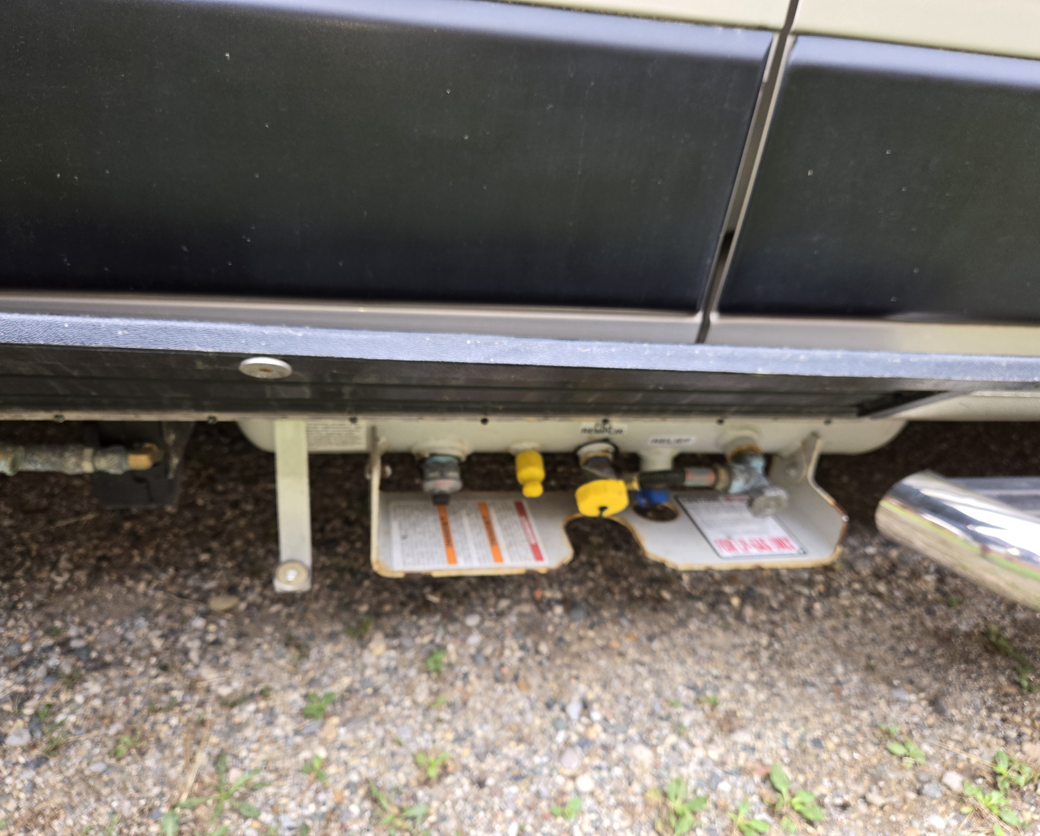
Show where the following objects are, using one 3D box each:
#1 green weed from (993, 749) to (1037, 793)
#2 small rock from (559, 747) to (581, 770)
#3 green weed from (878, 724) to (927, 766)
[{"bbox_3d":[0.615,0.439,0.922,0.049,0.025,0.050,6,31,0],"label":"green weed"},{"bbox_3d":[0.060,0.409,0.889,0.025,0.016,0.024,6,31,0],"label":"small rock"},{"bbox_3d":[0.486,0.416,0.943,0.054,0.020,0.050,6,31,0],"label":"green weed"}]

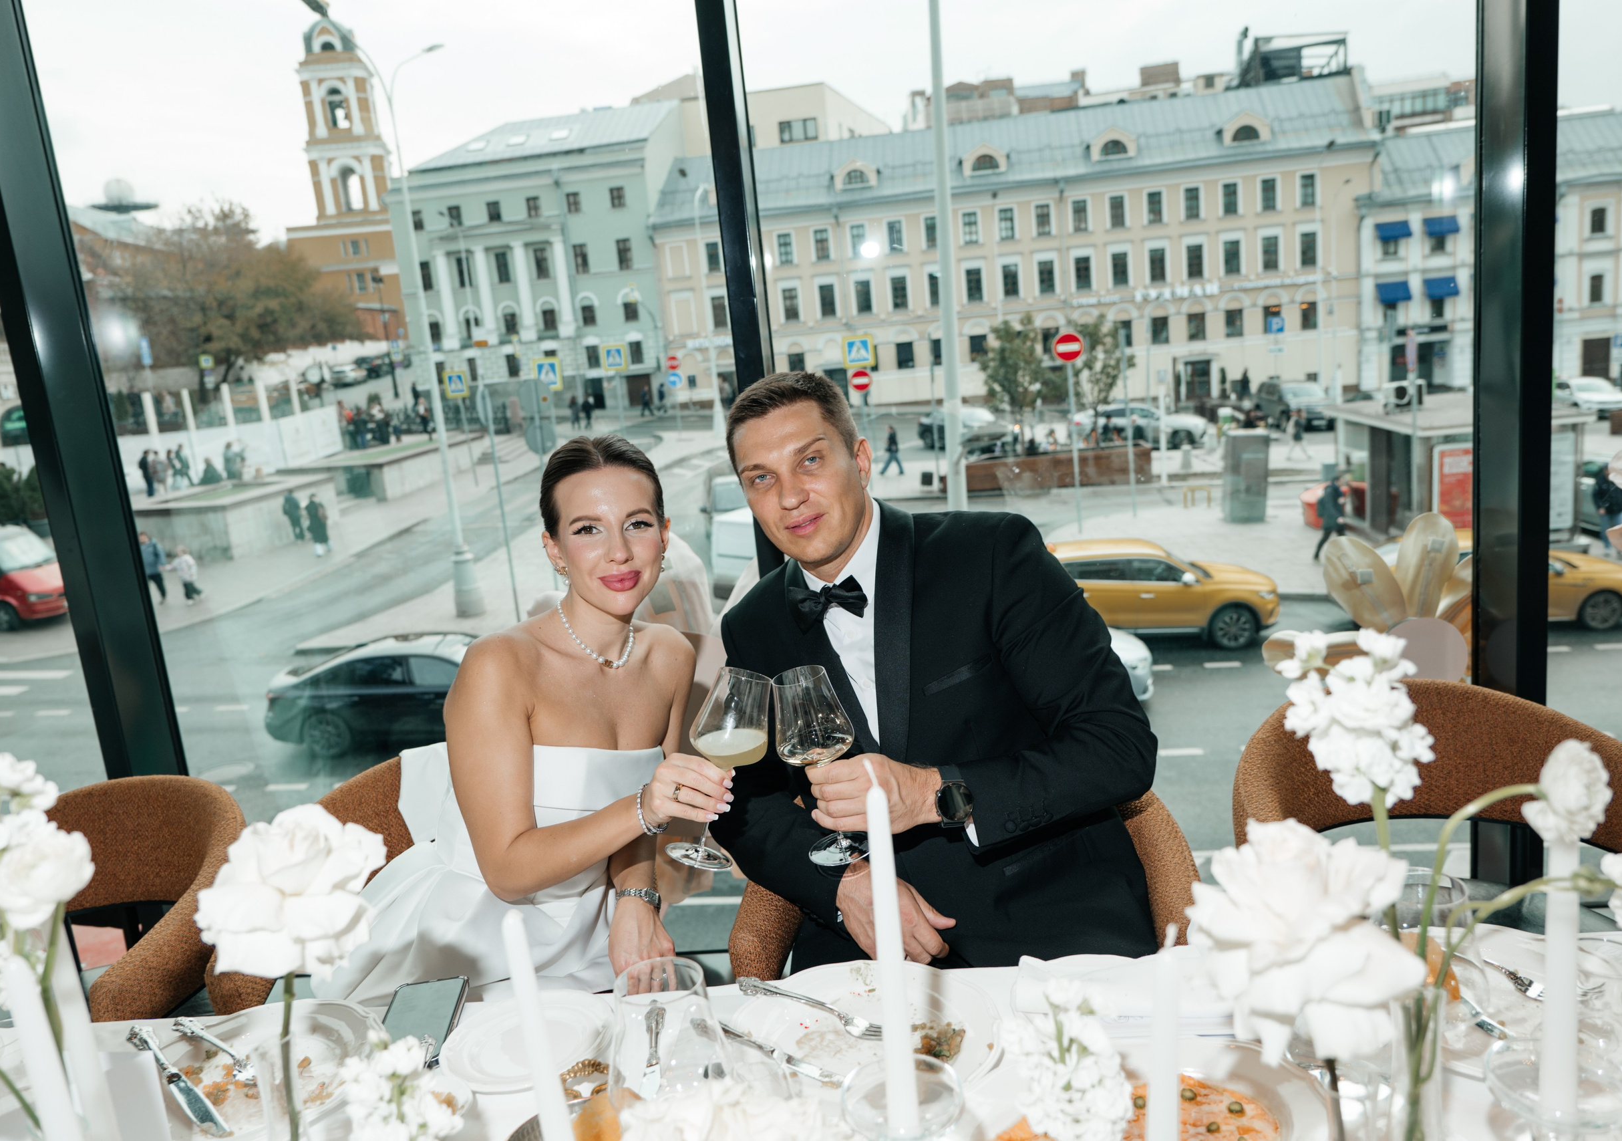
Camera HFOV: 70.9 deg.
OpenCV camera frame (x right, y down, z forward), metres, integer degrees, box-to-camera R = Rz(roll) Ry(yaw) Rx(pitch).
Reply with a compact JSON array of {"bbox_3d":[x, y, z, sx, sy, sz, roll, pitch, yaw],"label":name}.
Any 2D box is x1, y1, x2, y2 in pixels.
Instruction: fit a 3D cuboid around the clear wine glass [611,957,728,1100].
[{"bbox_3d":[-0.094,0.391,0.810,0.088,0.217,0.088,-6,11,0],"label":"clear wine glass"}]

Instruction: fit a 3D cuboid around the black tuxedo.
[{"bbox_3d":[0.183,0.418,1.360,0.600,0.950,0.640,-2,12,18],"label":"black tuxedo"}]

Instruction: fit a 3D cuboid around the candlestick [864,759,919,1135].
[{"bbox_3d":[0.058,0.298,0.889,0.025,0.320,0.025,-6,11,0],"label":"candlestick"}]

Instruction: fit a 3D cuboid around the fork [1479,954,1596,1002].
[{"bbox_3d":[0.618,0.360,1.045,0.180,0.022,0.026,4,15,41],"label":"fork"}]

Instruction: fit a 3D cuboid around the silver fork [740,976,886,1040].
[{"bbox_3d":[0.004,0.420,1.088,0.193,0.022,0.026,3,14,37],"label":"silver fork"}]

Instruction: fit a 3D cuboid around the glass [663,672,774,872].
[{"bbox_3d":[-0.097,0.215,1.255,0.088,0.215,0.088,14,6,-4],"label":"glass"}]

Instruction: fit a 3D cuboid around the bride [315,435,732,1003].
[{"bbox_3d":[-0.304,0.518,1.339,0.620,1.290,0.740,-9,12,-18],"label":"bride"}]

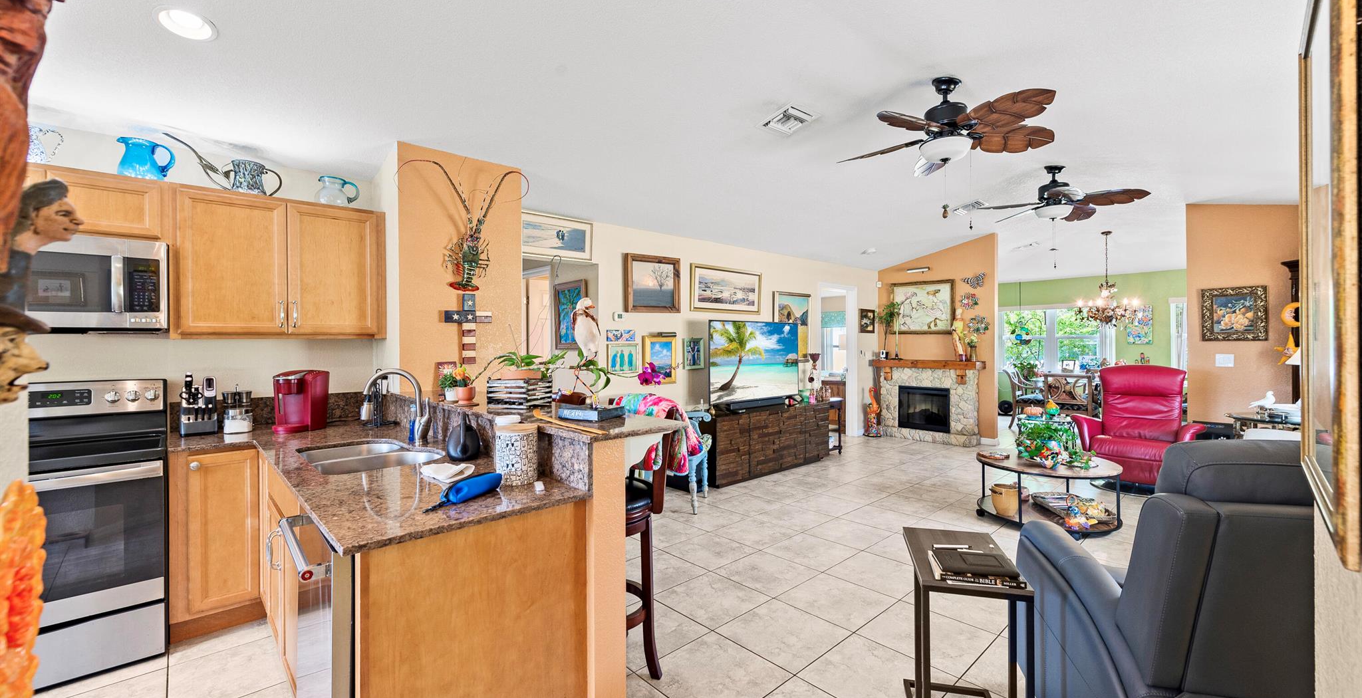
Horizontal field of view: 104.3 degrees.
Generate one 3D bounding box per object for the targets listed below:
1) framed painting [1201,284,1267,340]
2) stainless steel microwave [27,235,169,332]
[{"bbox_3d":[5.477,-0.342,5.239,0.050,0.522,0.452,-1,0,-42],"label":"framed painting"},{"bbox_3d":[-2.817,-0.282,2.367,0.760,0.420,0.400,-1,0,-43],"label":"stainless steel microwave"}]

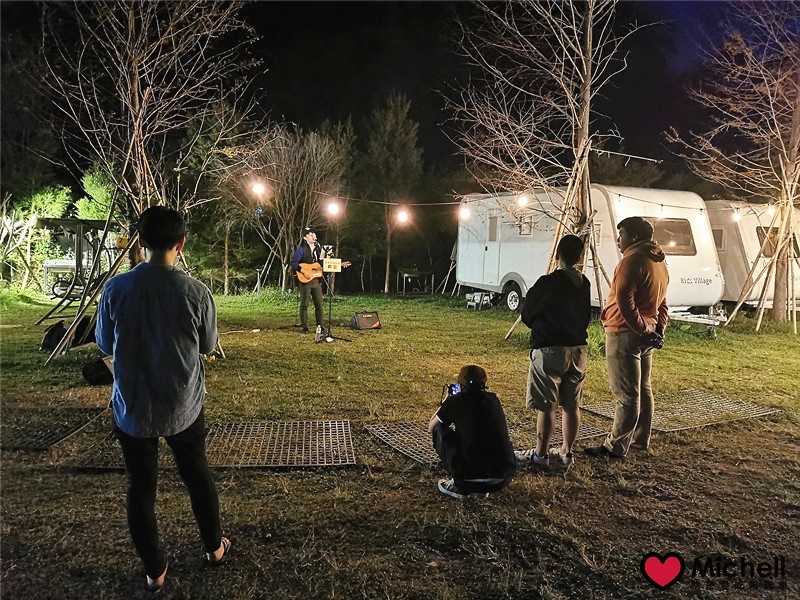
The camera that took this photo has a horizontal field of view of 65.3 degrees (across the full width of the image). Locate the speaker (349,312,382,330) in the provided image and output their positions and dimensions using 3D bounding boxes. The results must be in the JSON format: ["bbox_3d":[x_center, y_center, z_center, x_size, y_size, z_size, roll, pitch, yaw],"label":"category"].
[{"bbox_3d":[-0.596,0.342,10.939,0.420,0.290,0.310,-1,6,-18],"label":"speaker"}]

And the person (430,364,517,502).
[{"bbox_3d":[0.474,0.800,4.078,0.500,0.780,0.580,-1,6,-25],"label":"person"}]

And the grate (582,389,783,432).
[{"bbox_3d":[2.684,1.030,5.998,1.538,0.030,0.926,-2,6,-28],"label":"grate"}]

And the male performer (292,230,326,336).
[{"bbox_3d":[-1.473,-0.301,10.103,0.580,1.700,0.450,-1,6,-18],"label":"male performer"}]

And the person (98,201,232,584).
[{"bbox_3d":[-1.089,0.428,2.899,0.600,1.690,0.420,1,6,0],"label":"person"}]

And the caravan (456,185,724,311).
[{"bbox_3d":[3.837,-1.023,13.787,2.350,2.620,5.300,-2,7,-31],"label":"caravan"}]

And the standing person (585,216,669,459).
[{"bbox_3d":[1.702,0.275,4.647,0.540,1.760,0.400,-4,8,-42],"label":"standing person"}]

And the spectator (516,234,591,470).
[{"bbox_3d":[1.110,0.345,4.484,0.500,1.630,0.360,-2,6,-27],"label":"spectator"}]

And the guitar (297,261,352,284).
[{"bbox_3d":[-1.215,-0.455,9.785,0.930,0.360,0.110,-12,8,-12],"label":"guitar"}]

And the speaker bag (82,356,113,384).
[{"bbox_3d":[-3.210,0.715,6.710,0.420,0.280,0.340,1,6,0],"label":"speaker bag"}]

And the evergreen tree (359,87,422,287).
[{"bbox_3d":[-0.241,-2.991,17.691,1.750,5.600,1.700,1,6,0],"label":"evergreen tree"}]

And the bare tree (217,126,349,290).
[{"bbox_3d":[-3.304,-2.486,17.547,3.650,4.500,3.200,1,6,0],"label":"bare tree"}]

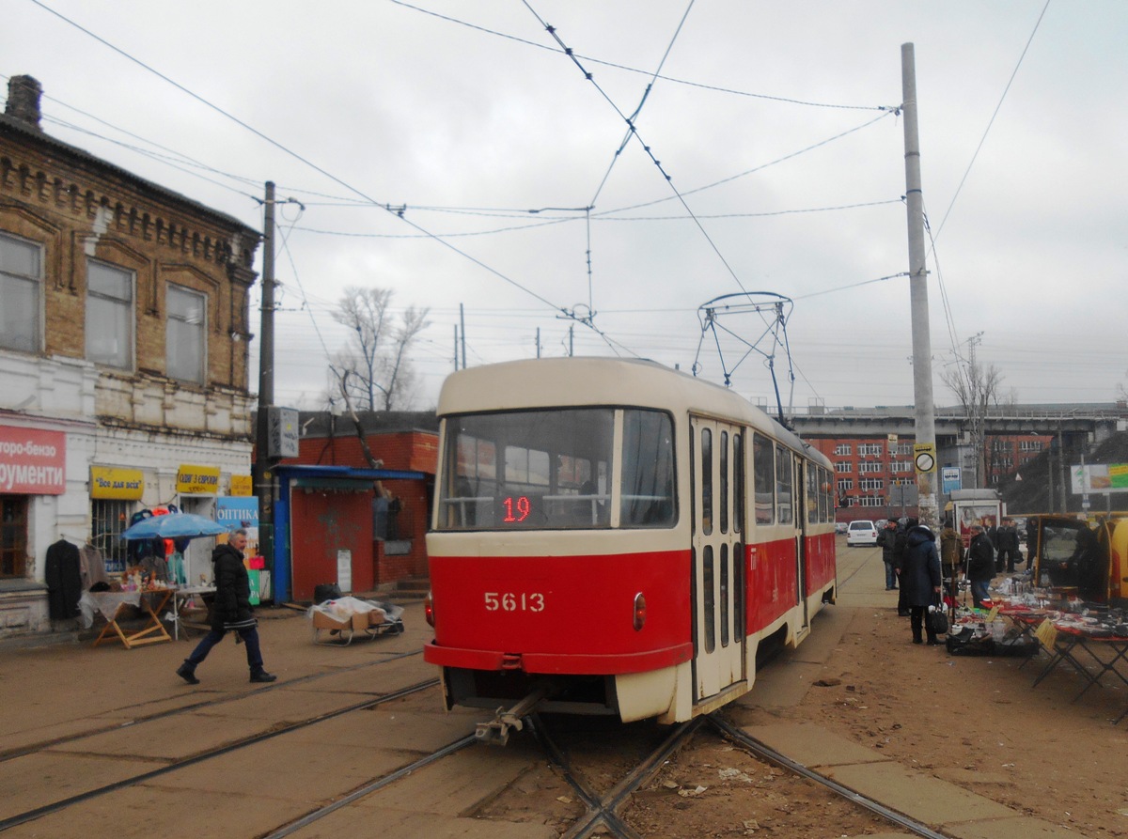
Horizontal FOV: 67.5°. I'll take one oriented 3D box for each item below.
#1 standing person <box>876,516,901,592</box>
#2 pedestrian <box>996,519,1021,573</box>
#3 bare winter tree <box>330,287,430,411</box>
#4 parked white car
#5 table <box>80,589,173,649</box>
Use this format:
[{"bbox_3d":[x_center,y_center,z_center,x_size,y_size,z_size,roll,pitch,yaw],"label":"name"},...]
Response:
[{"bbox_3d":[8.107,3.365,21.212,0.600,1.759,0.420,-5,-8,26],"label":"standing person"},{"bbox_3d":[13.960,3.986,26.751,0.660,1.735,0.420,-5,-8,27],"label":"pedestrian"},{"bbox_3d":[-17.927,-6.569,82.000,9.800,13.000,9.000,0,-6,0],"label":"bare winter tree"},{"bbox_3d":[19.006,7.299,53.652,1.760,1.570,4.300,-3,-7,20],"label":"parked white car"},{"bbox_3d":[-6.304,2.904,12.466,0.780,0.760,1.020,-2,-7,17],"label":"table"}]

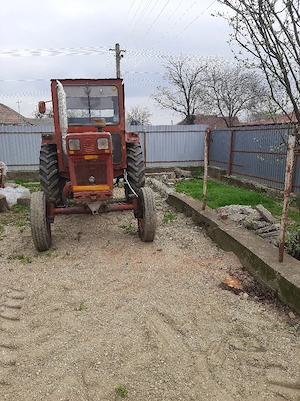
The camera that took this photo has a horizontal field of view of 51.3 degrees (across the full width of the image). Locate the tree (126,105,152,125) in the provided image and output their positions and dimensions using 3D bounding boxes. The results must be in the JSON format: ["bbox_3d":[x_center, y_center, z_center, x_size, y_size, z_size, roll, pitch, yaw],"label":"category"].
[{"bbox_3d":[-0.989,-6.330,30.374,2.670,5.610,2.540,-1,9,0],"label":"tree"}]

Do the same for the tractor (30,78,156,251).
[{"bbox_3d":[-1.077,-0.874,5.895,2.060,2.720,3.750,-3,9,-10],"label":"tractor"}]

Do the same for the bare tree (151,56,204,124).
[{"bbox_3d":[1.933,-5.895,21.336,3.700,7.550,3.510,-1,9,0],"label":"bare tree"}]

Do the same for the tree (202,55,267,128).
[{"bbox_3d":[5.777,-6.064,21.827,4.650,7.580,4.420,-1,9,0],"label":"tree"}]

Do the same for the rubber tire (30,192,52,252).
[{"bbox_3d":[-1.563,0.303,4.533,0.180,0.850,0.850,-3,9,-10],"label":"rubber tire"}]

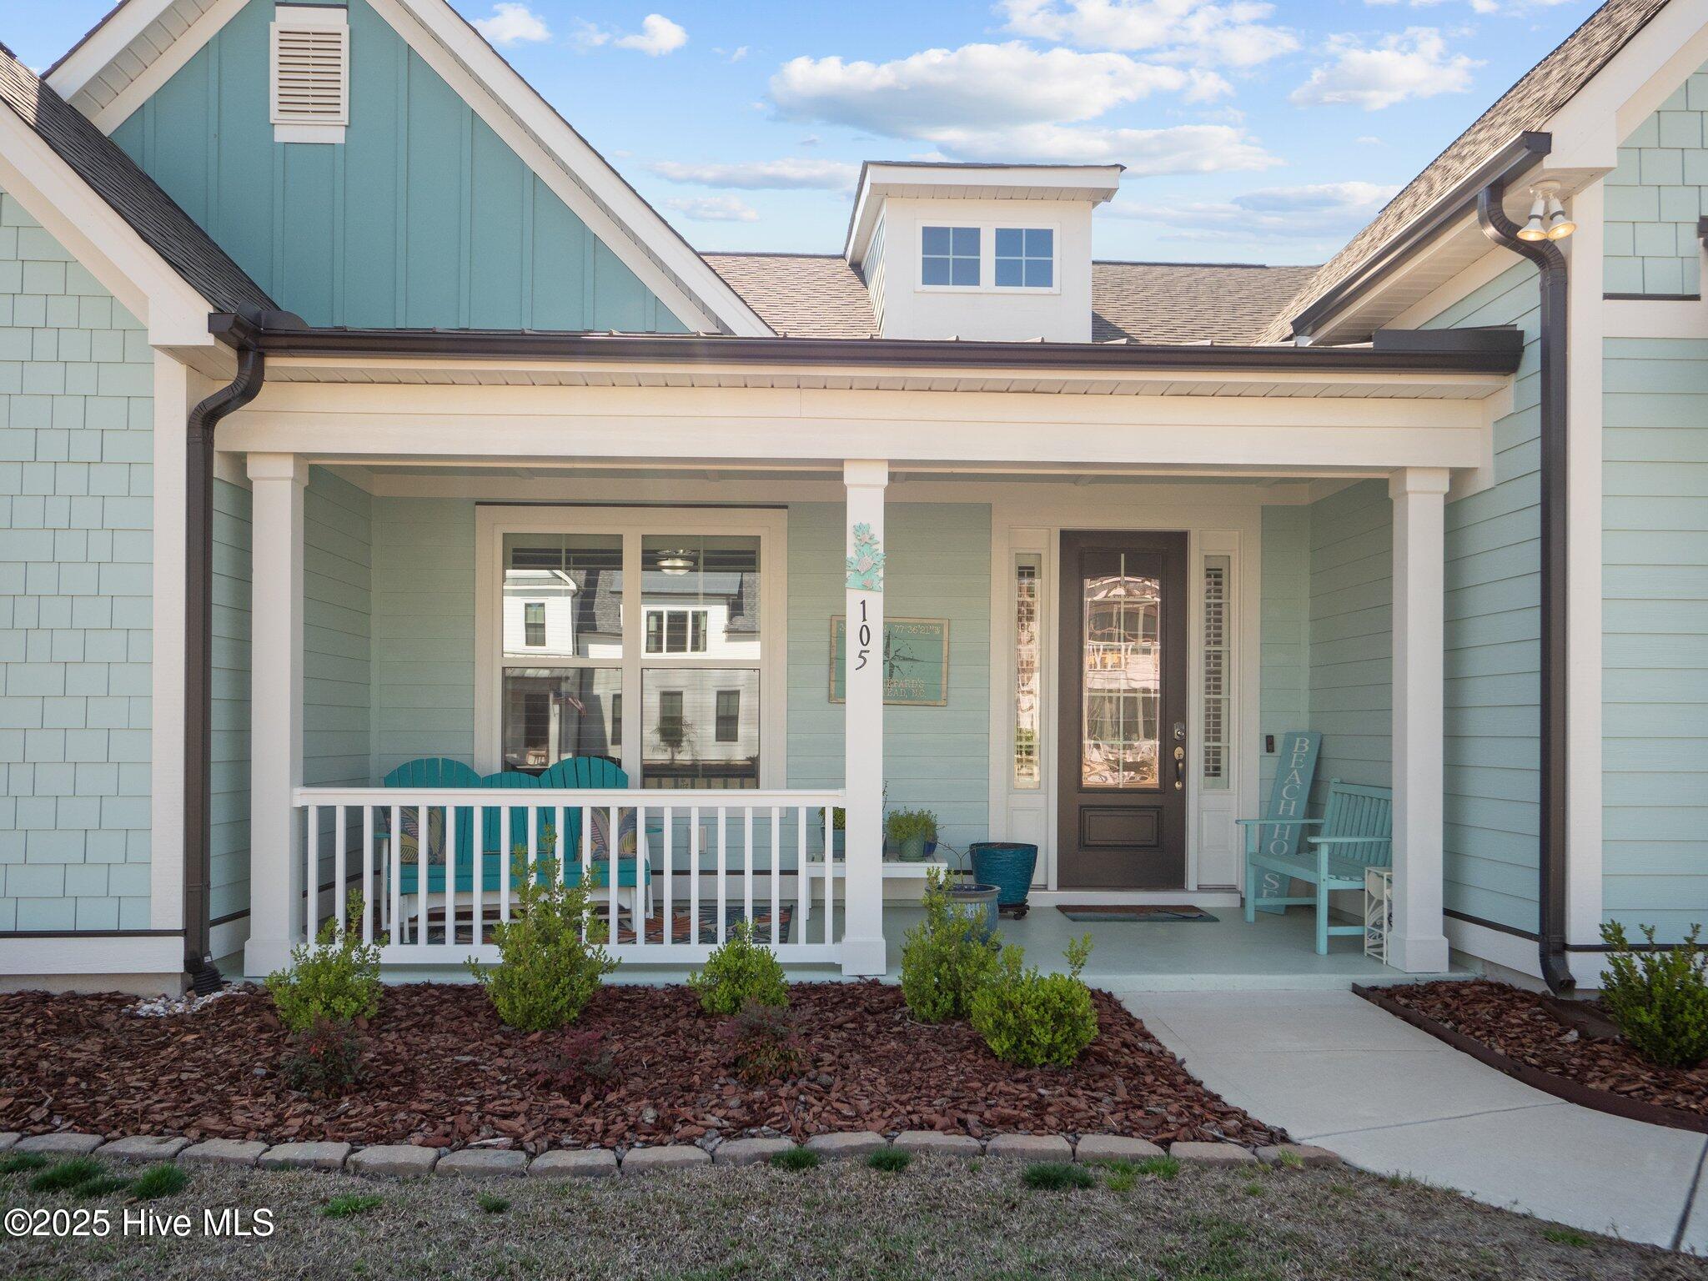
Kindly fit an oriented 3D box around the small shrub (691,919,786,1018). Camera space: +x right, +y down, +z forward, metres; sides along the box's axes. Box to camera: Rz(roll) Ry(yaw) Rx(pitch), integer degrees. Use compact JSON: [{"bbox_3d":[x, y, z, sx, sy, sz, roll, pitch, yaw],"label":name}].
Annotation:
[{"bbox_3d":[-0.514,1.457,6.140,0.430,0.430,0.420,0,-1,-3],"label":"small shrub"}]

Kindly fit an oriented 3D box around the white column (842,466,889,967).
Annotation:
[{"bbox_3d":[0.046,0.370,6.620,0.205,2.440,0.205,0,-1,-3],"label":"white column"}]

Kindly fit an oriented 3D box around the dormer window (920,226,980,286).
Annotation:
[{"bbox_3d":[0.765,-3.033,10.920,0.465,0.485,0.070,0,-1,-3],"label":"dormer window"}]

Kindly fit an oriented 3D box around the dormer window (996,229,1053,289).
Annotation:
[{"bbox_3d":[1.397,-3.121,11.300,0.480,0.500,0.080,0,-2,-2],"label":"dormer window"}]

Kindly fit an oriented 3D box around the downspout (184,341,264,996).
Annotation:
[{"bbox_3d":[-3.006,0.099,6.600,0.390,3.160,0.200,0,-2,-2],"label":"downspout"}]

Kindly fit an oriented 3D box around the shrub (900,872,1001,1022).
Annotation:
[{"bbox_3d":[0.414,1.334,6.040,0.440,0.675,0.420,0,-1,-3],"label":"shrub"}]

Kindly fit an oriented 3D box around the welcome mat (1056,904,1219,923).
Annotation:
[{"bbox_3d":[1.827,1.760,8.900,0.910,0.015,0.600,0,-2,-2],"label":"welcome mat"}]

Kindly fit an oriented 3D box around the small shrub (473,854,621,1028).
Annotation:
[{"bbox_3d":[-1.343,1.300,5.970,0.620,0.750,0.570,0,-2,-2],"label":"small shrub"}]

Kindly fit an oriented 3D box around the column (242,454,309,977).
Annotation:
[{"bbox_3d":[-2.731,0.356,6.540,0.207,2.440,0.207,0,-1,-3],"label":"column"}]

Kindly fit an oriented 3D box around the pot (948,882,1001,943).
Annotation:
[{"bbox_3d":[0.587,1.480,7.360,0.390,0.335,0.390,0,-1,0],"label":"pot"}]

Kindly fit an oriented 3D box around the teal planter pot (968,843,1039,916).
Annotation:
[{"bbox_3d":[0.932,1.495,8.570,0.425,0.445,0.425,0,-1,0],"label":"teal planter pot"}]

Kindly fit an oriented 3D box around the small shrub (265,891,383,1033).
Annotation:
[{"bbox_3d":[-2.280,1.383,5.940,0.510,0.615,0.470,0,-1,-3],"label":"small shrub"}]

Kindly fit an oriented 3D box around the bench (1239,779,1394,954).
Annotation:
[{"bbox_3d":[2.755,1.276,8.050,0.670,0.900,1.290,0,-2,-2],"label":"bench"}]

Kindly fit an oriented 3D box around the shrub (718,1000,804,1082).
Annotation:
[{"bbox_3d":[-0.342,1.498,5.170,0.330,0.290,0.310,0,-2,-2],"label":"shrub"}]

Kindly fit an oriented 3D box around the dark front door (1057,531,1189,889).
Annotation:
[{"bbox_3d":[1.835,0.474,9.430,0.920,2.440,0.070,0,-2,-2],"label":"dark front door"}]

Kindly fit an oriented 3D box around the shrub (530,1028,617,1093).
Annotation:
[{"bbox_3d":[-1.023,1.530,5.030,0.320,0.210,0.300,0,-2,-2],"label":"shrub"}]

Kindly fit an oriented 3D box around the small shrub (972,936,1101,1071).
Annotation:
[{"bbox_3d":[0.704,1.416,5.420,0.500,0.490,0.470,0,-2,-2],"label":"small shrub"}]

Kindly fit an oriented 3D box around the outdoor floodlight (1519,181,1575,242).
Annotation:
[{"bbox_3d":[3.061,-1.894,6.100,0.250,0.270,0.190,0,-2,-2],"label":"outdoor floodlight"}]

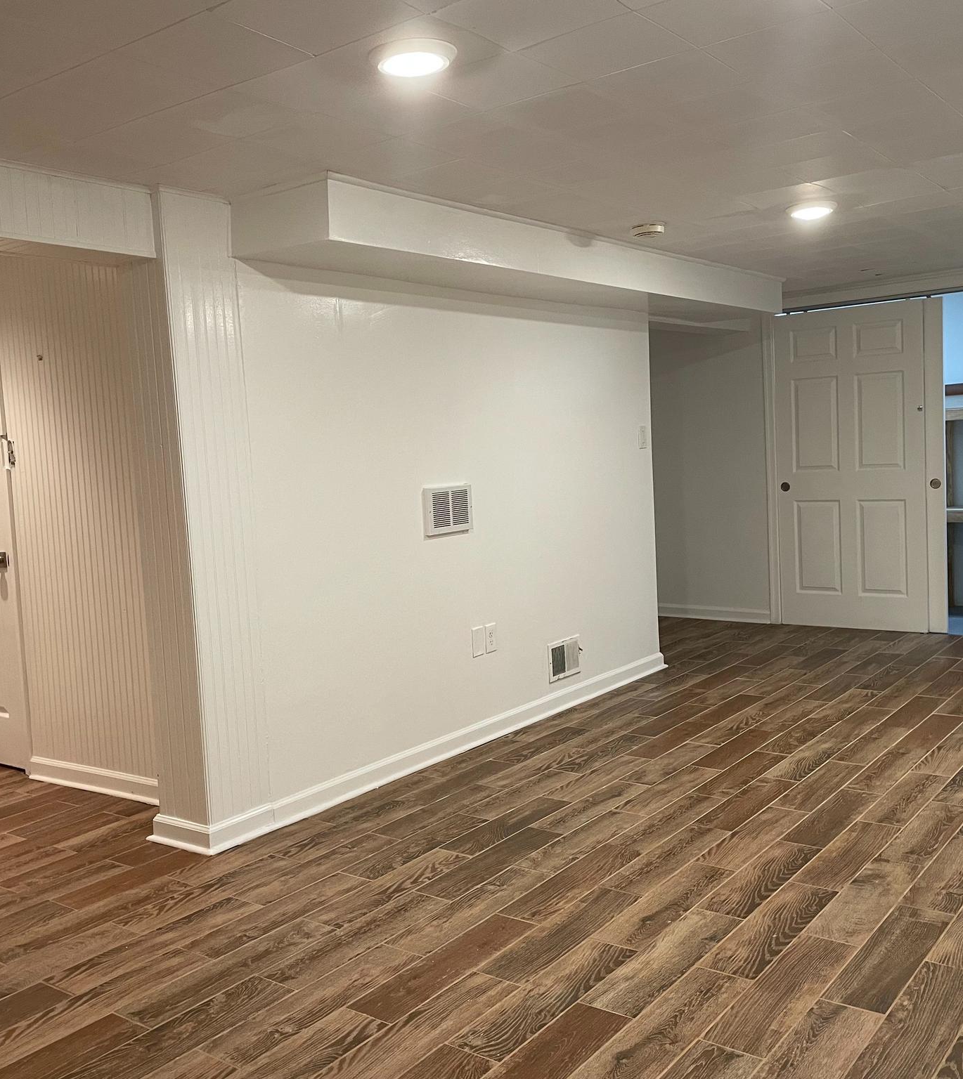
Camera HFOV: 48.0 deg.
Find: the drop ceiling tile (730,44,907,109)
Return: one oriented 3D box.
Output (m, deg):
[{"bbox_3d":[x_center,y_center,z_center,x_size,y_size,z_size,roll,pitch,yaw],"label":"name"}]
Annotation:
[{"bbox_3d":[0.891,-1.166,2.721,0.305,0.018,0.305,1,7,37],"label":"drop ceiling tile"}]

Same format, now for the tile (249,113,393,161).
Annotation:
[{"bbox_3d":[-0.450,-1.120,2.990,0.305,0.020,0.305,1,6,37],"label":"tile"}]

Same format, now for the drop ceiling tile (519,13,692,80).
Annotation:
[{"bbox_3d":[0.282,-1.105,2.422,0.305,0.018,0.305,1,7,37],"label":"drop ceiling tile"}]

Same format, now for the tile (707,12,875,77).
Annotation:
[{"bbox_3d":[0.706,-1.137,2.476,0.305,0.020,0.305,1,6,37],"label":"tile"}]

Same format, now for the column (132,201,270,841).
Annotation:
[{"bbox_3d":[-0.989,-0.051,3.694,0.258,2.171,0.281,1,7,37],"label":"column"}]

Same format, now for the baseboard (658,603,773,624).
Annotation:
[{"bbox_3d":[1.594,0.521,7.511,0.841,0.086,0.026,1,7,37],"label":"baseboard"}]

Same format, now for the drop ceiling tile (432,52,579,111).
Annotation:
[{"bbox_3d":[0.039,-1.107,2.606,0.305,0.018,0.305,1,7,37],"label":"drop ceiling tile"}]

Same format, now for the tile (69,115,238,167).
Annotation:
[{"bbox_3d":[-0.880,-1.094,2.942,0.305,0.020,0.305,1,6,37],"label":"tile"}]

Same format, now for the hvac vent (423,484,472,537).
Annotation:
[{"bbox_3d":[-0.146,-0.128,4.557,0.030,0.201,0.311,1,7,37],"label":"hvac vent"}]

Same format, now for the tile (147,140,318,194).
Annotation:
[{"bbox_3d":[-0.735,-1.125,3.222,0.416,0.020,0.325,1,6,37],"label":"tile"}]

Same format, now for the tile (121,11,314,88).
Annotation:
[{"bbox_3d":[-0.574,-1.057,2.328,0.305,0.020,0.305,1,6,37],"label":"tile"}]

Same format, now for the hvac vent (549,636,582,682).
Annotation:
[{"bbox_3d":[0.400,0.582,5.294,0.024,0.192,0.272,1,7,37],"label":"hvac vent"}]

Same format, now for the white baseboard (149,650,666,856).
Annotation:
[{"bbox_3d":[-0.048,0.833,4.942,0.318,0.090,3.246,1,7,37],"label":"white baseboard"}]

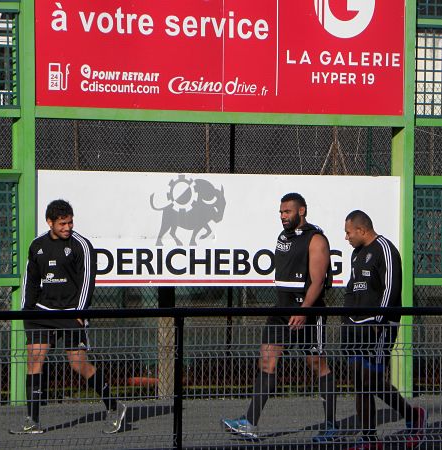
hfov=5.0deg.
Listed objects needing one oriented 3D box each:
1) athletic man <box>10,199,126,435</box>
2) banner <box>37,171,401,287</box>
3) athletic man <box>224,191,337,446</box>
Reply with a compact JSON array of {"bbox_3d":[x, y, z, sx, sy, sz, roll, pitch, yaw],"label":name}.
[{"bbox_3d":[-1.170,0.700,38.500,0.820,1.800,0.600,0,0,-40],"label":"athletic man"},{"bbox_3d":[0.030,0.046,44.700,3.870,1.000,0.050,0,0,-34],"label":"banner"},{"bbox_3d":[0.437,0.690,37.800,0.850,1.860,0.600,0,0,-21],"label":"athletic man"}]

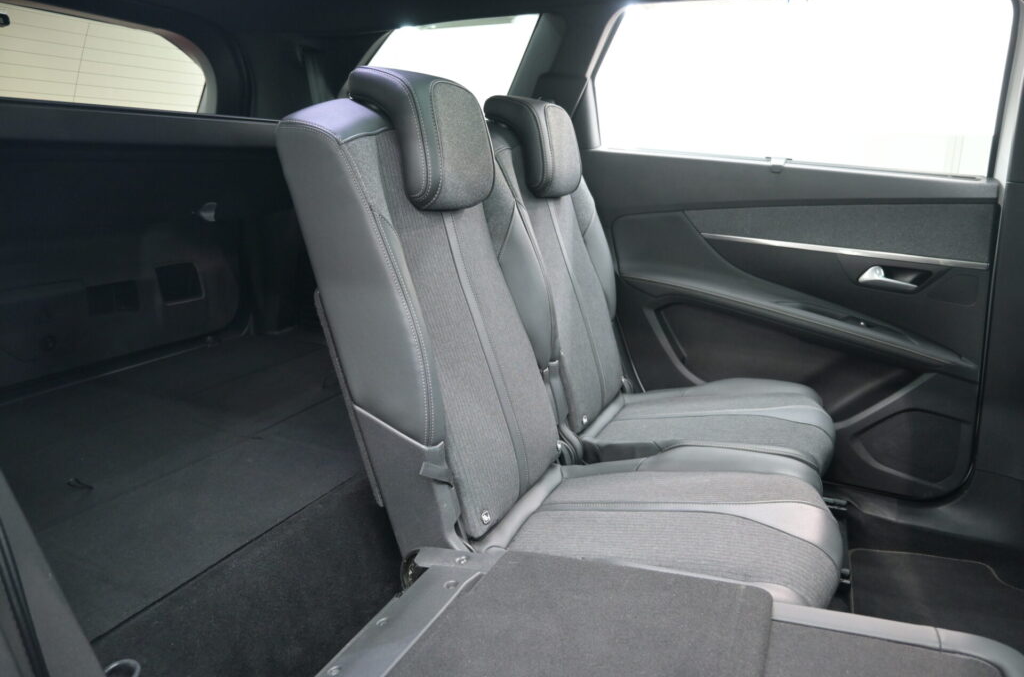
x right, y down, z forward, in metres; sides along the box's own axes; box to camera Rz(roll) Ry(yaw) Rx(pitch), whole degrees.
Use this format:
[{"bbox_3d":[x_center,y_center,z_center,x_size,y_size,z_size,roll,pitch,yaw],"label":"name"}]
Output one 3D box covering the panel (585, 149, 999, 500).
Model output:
[{"bbox_3d":[0.587,-0.051,1.602,0.900,0.770,0.125,6,15,24],"label":"panel"}]

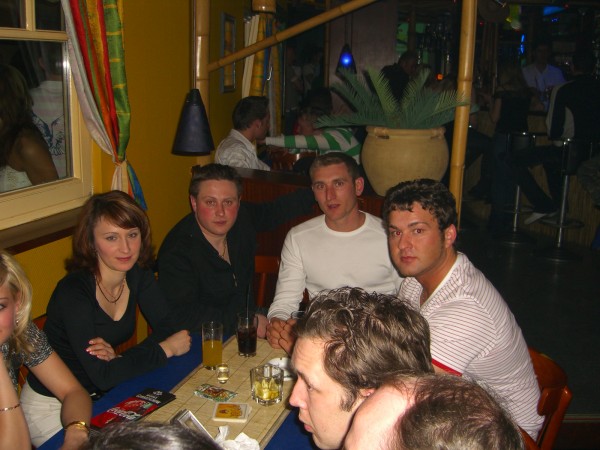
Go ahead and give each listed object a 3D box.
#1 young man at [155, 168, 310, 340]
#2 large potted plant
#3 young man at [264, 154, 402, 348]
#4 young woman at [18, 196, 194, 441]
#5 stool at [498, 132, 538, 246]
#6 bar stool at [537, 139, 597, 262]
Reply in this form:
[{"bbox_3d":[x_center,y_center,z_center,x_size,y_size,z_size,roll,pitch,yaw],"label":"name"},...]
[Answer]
[{"bbox_3d":[-0.209,0.393,2.559,0.720,1.300,0.780,-7,16,-29],"label":"young man"},{"bbox_3d":[0.429,-0.395,2.828,0.680,0.560,0.640,1,14,0],"label":"large potted plant"},{"bbox_3d":[0.121,0.386,2.555,0.520,1.330,0.780,5,15,14],"label":"young man"},{"bbox_3d":[-0.632,0.522,2.078,0.720,1.270,0.500,12,18,36],"label":"young woman"},{"bbox_3d":[2.079,-0.357,6.235,0.430,1.030,0.460,3,14,7],"label":"stool"},{"bbox_3d":[2.326,-0.235,5.779,0.440,1.030,0.460,0,14,-7],"label":"bar stool"}]

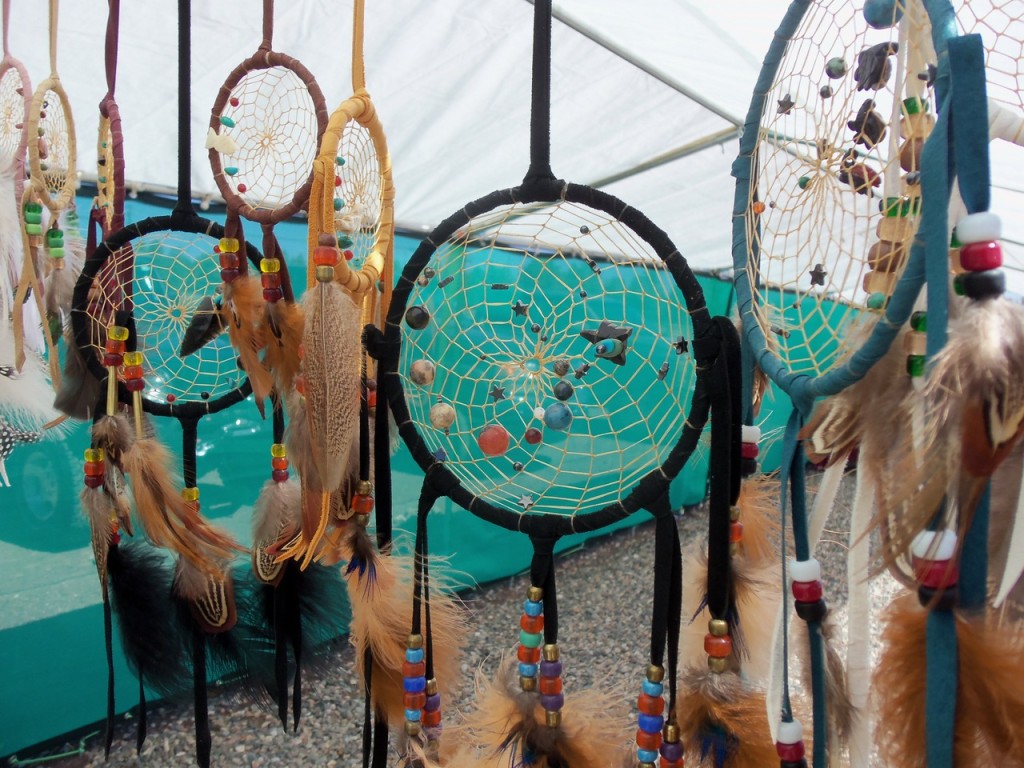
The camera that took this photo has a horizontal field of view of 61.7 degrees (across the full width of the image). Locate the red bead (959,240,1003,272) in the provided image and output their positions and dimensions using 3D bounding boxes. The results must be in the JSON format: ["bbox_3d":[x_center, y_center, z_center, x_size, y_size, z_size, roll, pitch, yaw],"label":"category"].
[{"bbox_3d":[0.115,-0.031,0.211,0.009,0.006,0.009,-7,-1,29],"label":"red bead"}]

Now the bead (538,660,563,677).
[{"bbox_3d":[0.015,0.111,0.334,0.009,0.006,0.009,-1,4,0],"label":"bead"}]

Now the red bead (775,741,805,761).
[{"bbox_3d":[0.088,0.116,0.271,0.009,0.006,0.009,-3,4,0],"label":"red bead"}]

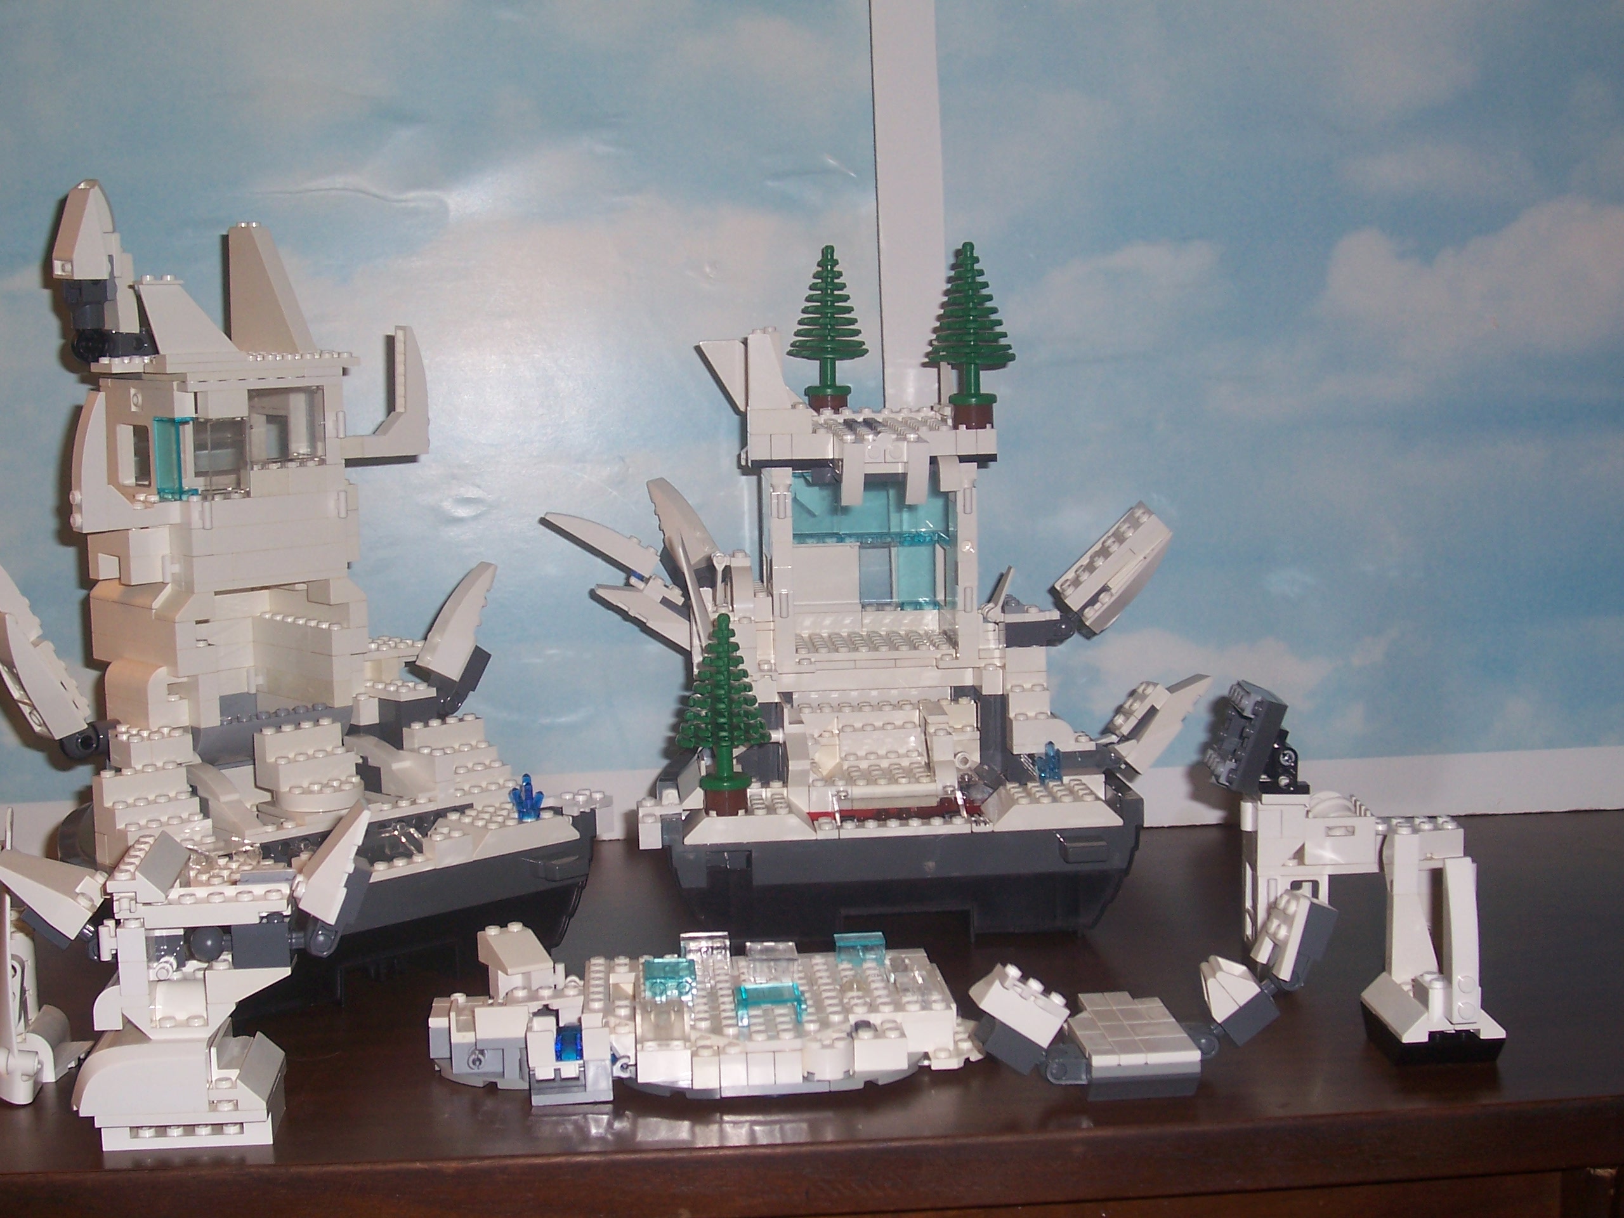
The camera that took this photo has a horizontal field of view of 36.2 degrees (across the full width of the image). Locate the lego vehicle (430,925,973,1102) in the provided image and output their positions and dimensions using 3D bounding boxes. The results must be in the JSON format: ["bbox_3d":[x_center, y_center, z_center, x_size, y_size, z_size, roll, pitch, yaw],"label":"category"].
[{"bbox_3d":[-0.035,0.117,0.772,0.166,0.046,0.096,-2,8,-5],"label":"lego vehicle"}]

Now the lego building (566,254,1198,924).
[{"bbox_3d":[0.028,-0.015,0.963,0.262,0.252,0.168,-2,8,-4],"label":"lego building"}]

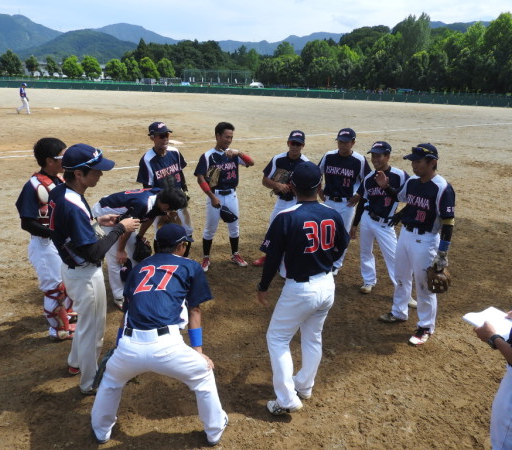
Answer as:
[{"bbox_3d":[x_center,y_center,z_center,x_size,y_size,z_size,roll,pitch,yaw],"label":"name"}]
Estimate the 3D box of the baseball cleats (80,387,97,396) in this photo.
[{"bbox_3d":[-1.150,1.193,3.096,0.290,0.115,0.110,-2,19,-10],"label":"baseball cleats"}]

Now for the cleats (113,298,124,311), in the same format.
[{"bbox_3d":[-1.359,0.777,4.306,0.290,0.115,0.110,17,24,38],"label":"cleats"}]

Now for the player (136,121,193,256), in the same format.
[{"bbox_3d":[-1.113,-0.415,5.286,0.620,1.760,0.420,-8,21,-28],"label":"player"}]

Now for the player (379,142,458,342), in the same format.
[{"bbox_3d":[1.455,0.165,3.749,0.450,1.790,0.560,-14,24,-39],"label":"player"}]

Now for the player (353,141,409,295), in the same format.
[{"bbox_3d":[1.355,-0.011,4.420,0.460,1.710,0.680,-14,24,-39],"label":"player"}]

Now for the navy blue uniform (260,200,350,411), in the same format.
[{"bbox_3d":[0.312,0.550,2.857,0.580,1.450,0.400,-6,20,-23],"label":"navy blue uniform"}]

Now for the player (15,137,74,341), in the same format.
[{"bbox_3d":[-1.655,0.131,3.603,0.460,1.750,0.530,-3,19,-15],"label":"player"}]

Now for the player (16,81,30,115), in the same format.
[{"bbox_3d":[-13.786,-7.356,24.537,0.750,1.740,0.500,-3,19,-14],"label":"player"}]

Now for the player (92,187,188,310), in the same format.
[{"bbox_3d":[-1.112,0.248,4.201,0.920,1.200,0.550,9,20,19],"label":"player"}]

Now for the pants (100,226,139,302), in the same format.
[{"bbox_3d":[-1.380,0.278,4.345,0.460,0.840,0.420,9,20,20],"label":"pants"}]

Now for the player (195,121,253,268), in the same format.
[{"bbox_3d":[-0.389,-0.347,5.117,0.680,1.780,0.400,-2,19,-11],"label":"player"}]

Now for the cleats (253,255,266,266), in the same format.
[{"bbox_3d":[0.105,0.449,5.418,0.290,0.110,0.110,-5,20,-20],"label":"cleats"}]

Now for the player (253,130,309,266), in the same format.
[{"bbox_3d":[0.336,-0.291,5.127,0.660,1.720,0.460,2,19,-1],"label":"player"}]

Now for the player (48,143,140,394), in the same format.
[{"bbox_3d":[-1.142,0.328,2.999,0.600,1.790,0.480,-8,21,-27],"label":"player"}]

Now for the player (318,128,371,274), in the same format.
[{"bbox_3d":[1.036,-0.251,5.004,0.620,1.770,0.420,12,21,26],"label":"player"}]

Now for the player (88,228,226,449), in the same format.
[{"bbox_3d":[-0.569,0.694,2.674,0.880,1.370,0.680,5,19,8],"label":"player"}]

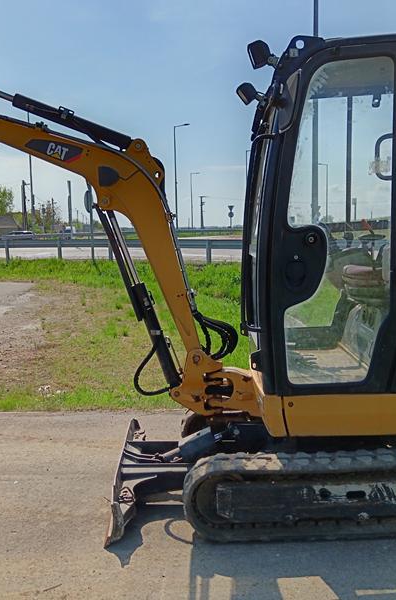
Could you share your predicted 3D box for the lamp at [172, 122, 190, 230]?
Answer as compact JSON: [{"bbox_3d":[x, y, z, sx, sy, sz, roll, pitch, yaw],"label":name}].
[{"bbox_3d":[-1.206,-9.797,53.231,1.400,10.200,0.350,-1,7,0],"label":"lamp"}]

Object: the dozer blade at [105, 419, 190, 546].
[{"bbox_3d":[-0.252,0.927,3.420,0.380,0.210,1.280,-1,7,-2],"label":"dozer blade"}]

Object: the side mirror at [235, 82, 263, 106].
[{"bbox_3d":[0.290,-1.187,3.601,0.125,0.120,0.110,-1,7,-2],"label":"side mirror"}]

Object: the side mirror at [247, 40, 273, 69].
[{"bbox_3d":[0.275,-1.102,2.805,0.110,0.115,0.110,-1,7,-2],"label":"side mirror"}]

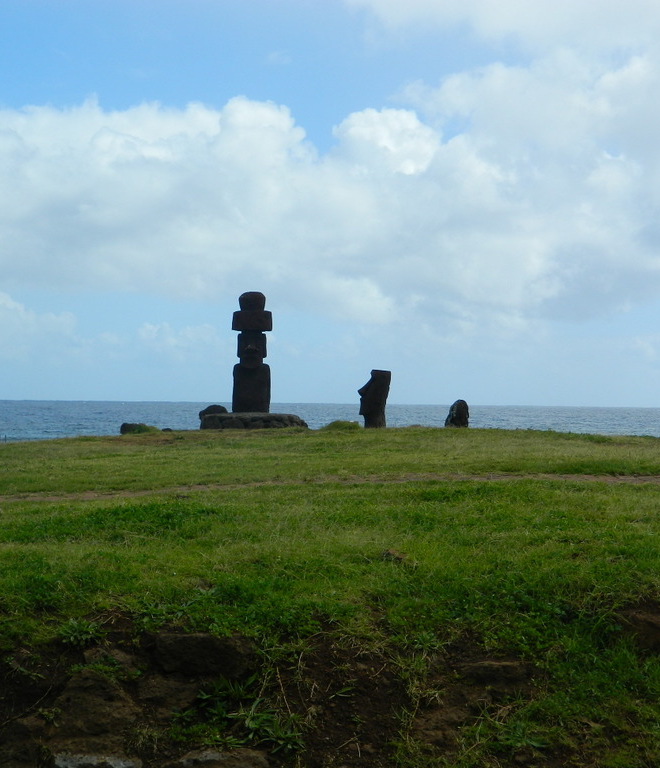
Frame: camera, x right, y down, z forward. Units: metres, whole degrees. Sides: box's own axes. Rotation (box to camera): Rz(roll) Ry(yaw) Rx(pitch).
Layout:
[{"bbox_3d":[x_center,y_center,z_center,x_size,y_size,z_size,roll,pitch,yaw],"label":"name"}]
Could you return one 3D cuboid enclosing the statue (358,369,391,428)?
[{"bbox_3d":[1.583,0.534,60.000,1.140,2.120,0.900,1,-1,-6],"label":"statue"}]

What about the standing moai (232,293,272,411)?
[{"bbox_3d":[-2.775,-1.139,60.000,1.420,4.300,1.300,1,-1,1],"label":"standing moai"}]

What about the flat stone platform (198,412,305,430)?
[{"bbox_3d":[-2.704,1.352,60.000,3.800,0.650,3.000,1,-1,1],"label":"flat stone platform"}]

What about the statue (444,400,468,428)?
[{"bbox_3d":[4.519,1.067,60.000,0.850,1.080,0.800,0,-1,27],"label":"statue"}]

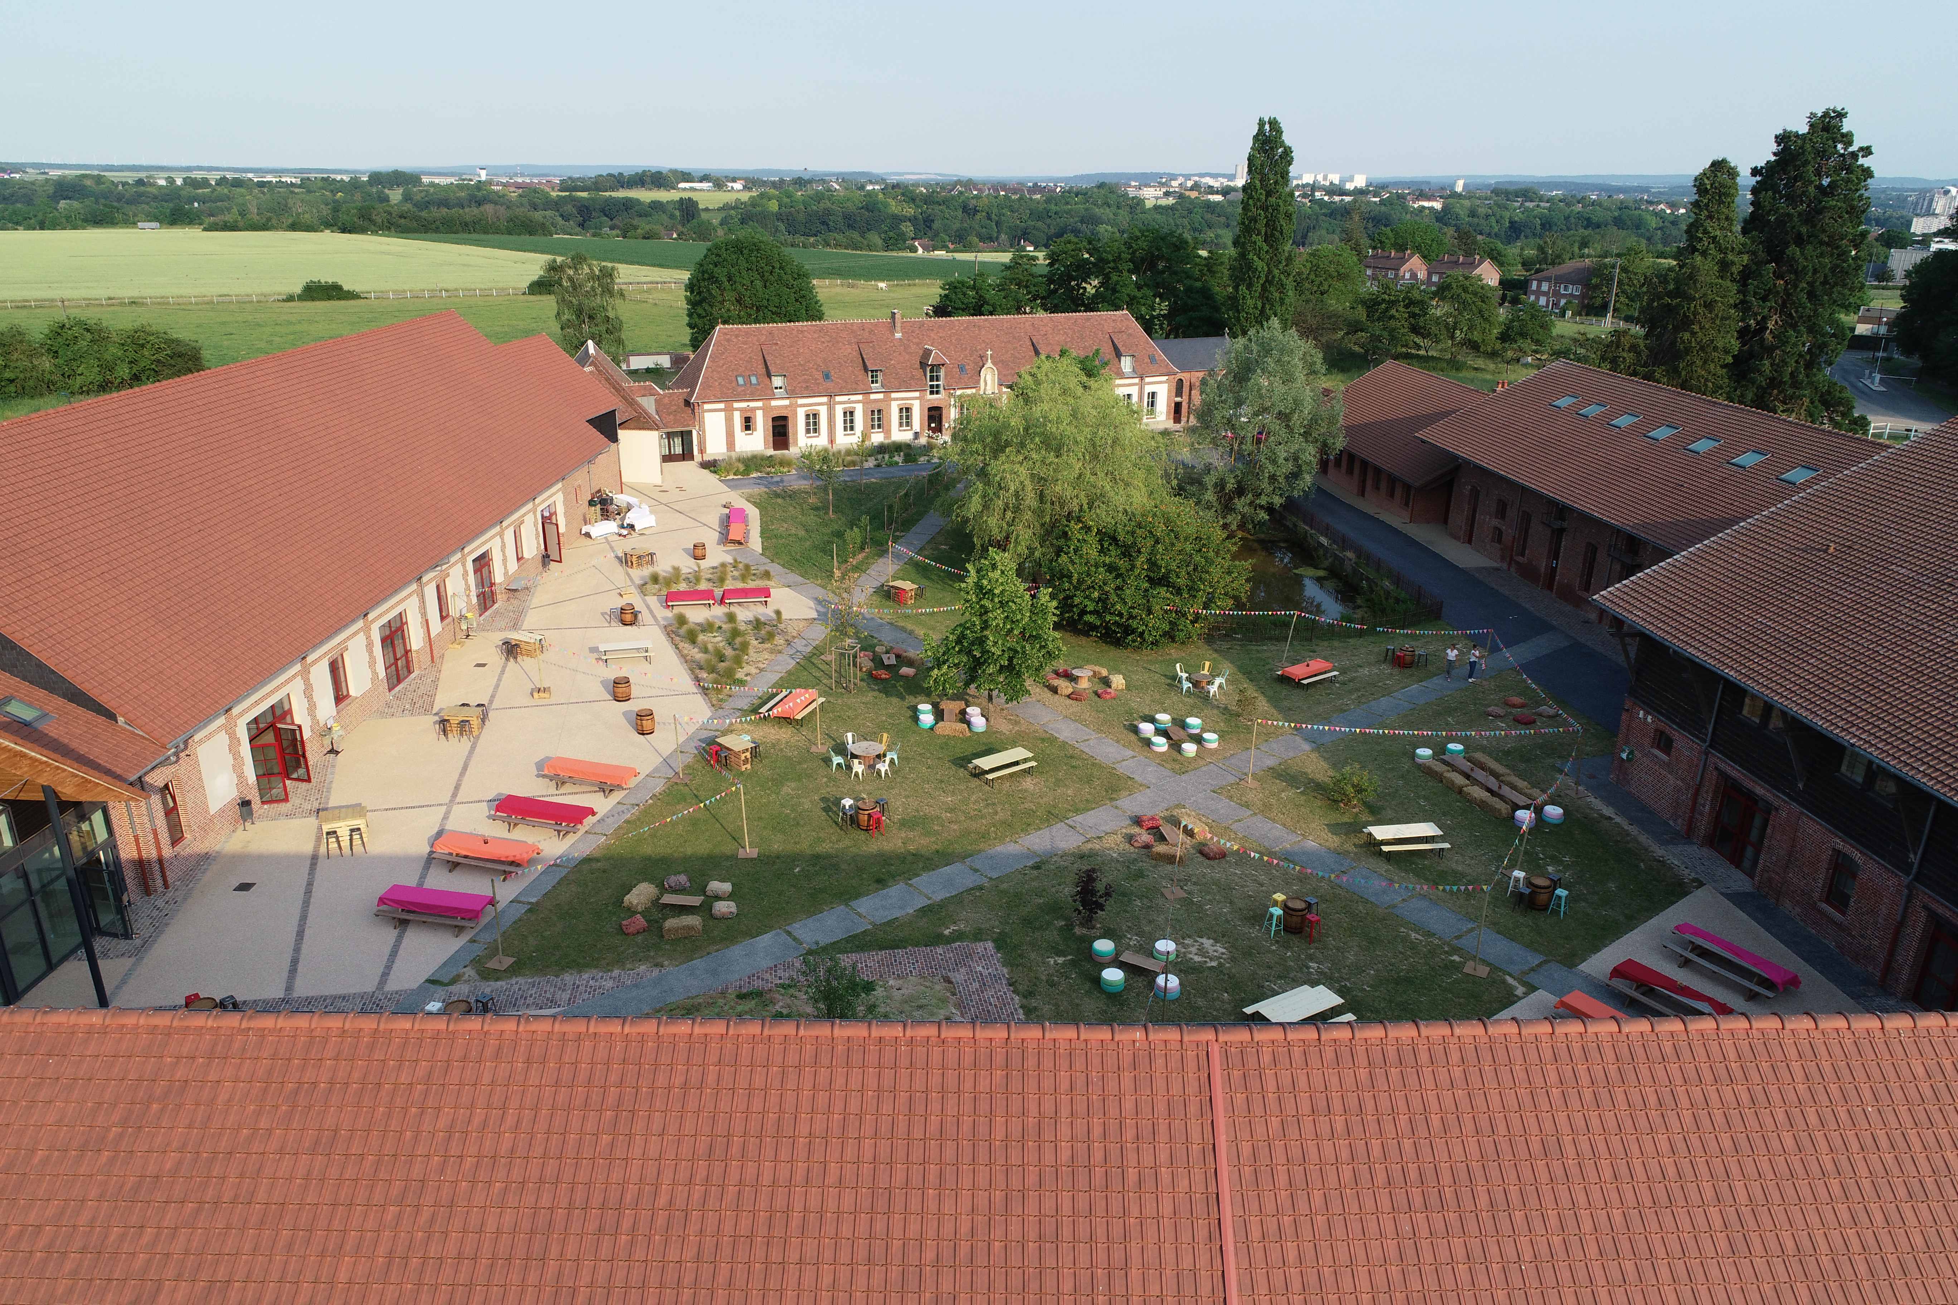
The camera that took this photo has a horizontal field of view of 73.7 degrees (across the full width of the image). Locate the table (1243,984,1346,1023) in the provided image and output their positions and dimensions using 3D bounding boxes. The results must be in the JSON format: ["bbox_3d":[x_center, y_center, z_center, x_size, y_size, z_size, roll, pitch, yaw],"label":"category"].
[{"bbox_3d":[7.933,9.116,32.463,2.120,0.750,1.600,-11,23,-27],"label":"table"}]

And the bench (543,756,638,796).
[{"bbox_3d":[-13.680,4.418,46.165,3.170,0.770,1.380,6,21,15],"label":"bench"}]

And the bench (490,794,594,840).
[{"bbox_3d":[-14.334,5.493,43.243,3.170,0.770,1.410,6,21,15],"label":"bench"}]

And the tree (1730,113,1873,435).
[{"bbox_3d":[59.410,-25.937,94.674,9.200,24.929,9.200,0,20,0],"label":"tree"}]

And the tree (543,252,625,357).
[{"bbox_3d":[-37.399,-31.164,123.988,7.500,13.300,7.300,-5,21,-15],"label":"tree"}]

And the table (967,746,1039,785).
[{"bbox_3d":[0.898,4.199,47.447,2.200,0.770,1.370,-14,25,-34],"label":"table"}]

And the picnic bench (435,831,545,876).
[{"bbox_3d":[-14.813,6.175,39.527,3.100,0.770,1.500,6,21,15],"label":"picnic bench"}]

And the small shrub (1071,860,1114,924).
[{"bbox_3d":[3.268,7.031,37.517,1.280,2.050,1.200,0,20,0],"label":"small shrub"}]

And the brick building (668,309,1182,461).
[{"bbox_3d":[-3.734,-23.599,109.533,42.700,9.700,9.300,-8,22,-22],"label":"brick building"}]

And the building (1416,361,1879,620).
[{"bbox_3d":[38.948,-8.370,69.387,18.190,9.650,32.900,-2,20,-6],"label":"building"}]

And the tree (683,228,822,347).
[{"bbox_3d":[-19.618,-28.646,114.218,12.300,15.580,12.300,0,20,0],"label":"tree"}]

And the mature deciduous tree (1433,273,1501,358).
[{"bbox_3d":[56.789,-39.236,152.745,7.600,9.700,7.600,8,21,19],"label":"mature deciduous tree"}]

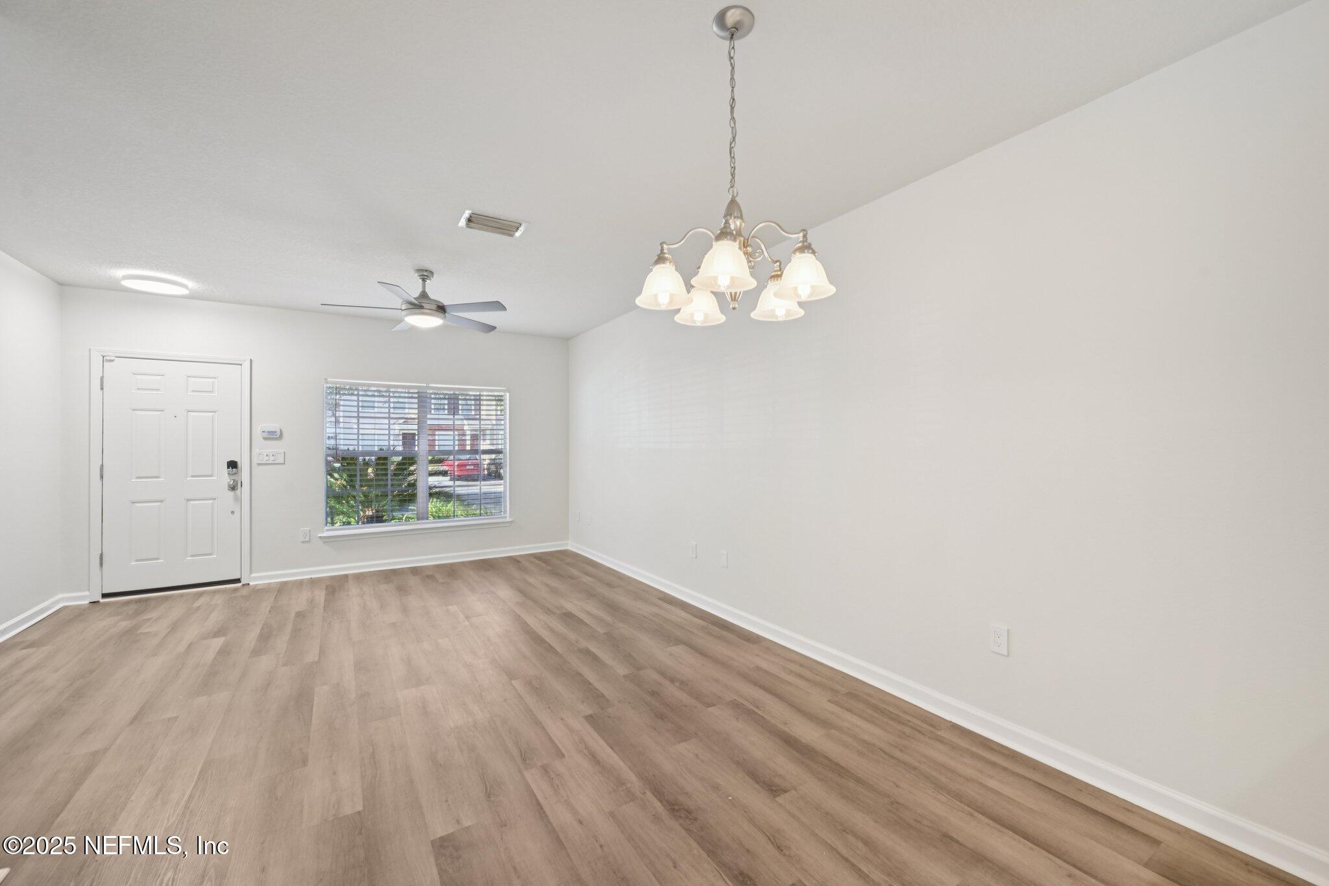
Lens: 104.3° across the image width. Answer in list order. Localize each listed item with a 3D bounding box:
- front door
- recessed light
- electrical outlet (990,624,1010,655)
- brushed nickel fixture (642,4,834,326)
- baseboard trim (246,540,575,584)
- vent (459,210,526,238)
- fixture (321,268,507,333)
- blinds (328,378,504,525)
[{"bbox_3d":[-4.404,0.276,4.661,0.917,2.030,0.045,0,0,-32],"label":"front door"},{"bbox_3d":[-4.199,-1.302,4.272,0.405,0.045,0.405,0,0,-32],"label":"recessed light"},{"bbox_3d":[1.493,0.879,2.302,0.008,0.115,0.071,0,0,-32],"label":"electrical outlet"},{"bbox_3d":[0.219,-0.885,1.651,0.610,0.913,0.610,0,0,0],"label":"brushed nickel fixture"},{"bbox_3d":[-2.577,1.300,5.772,3.183,0.108,0.018,0,0,-32],"label":"baseboard trim"},{"bbox_3d":[-1.043,-1.323,3.159,0.367,0.022,0.251,0,0,-32],"label":"vent"},{"bbox_3d":[-1.858,-1.110,3.999,1.300,0.437,1.300,0,0,-32],"label":"fixture"},{"bbox_3d":[-2.686,0.127,5.761,1.856,1.531,0.110,0,0,-32],"label":"blinds"}]

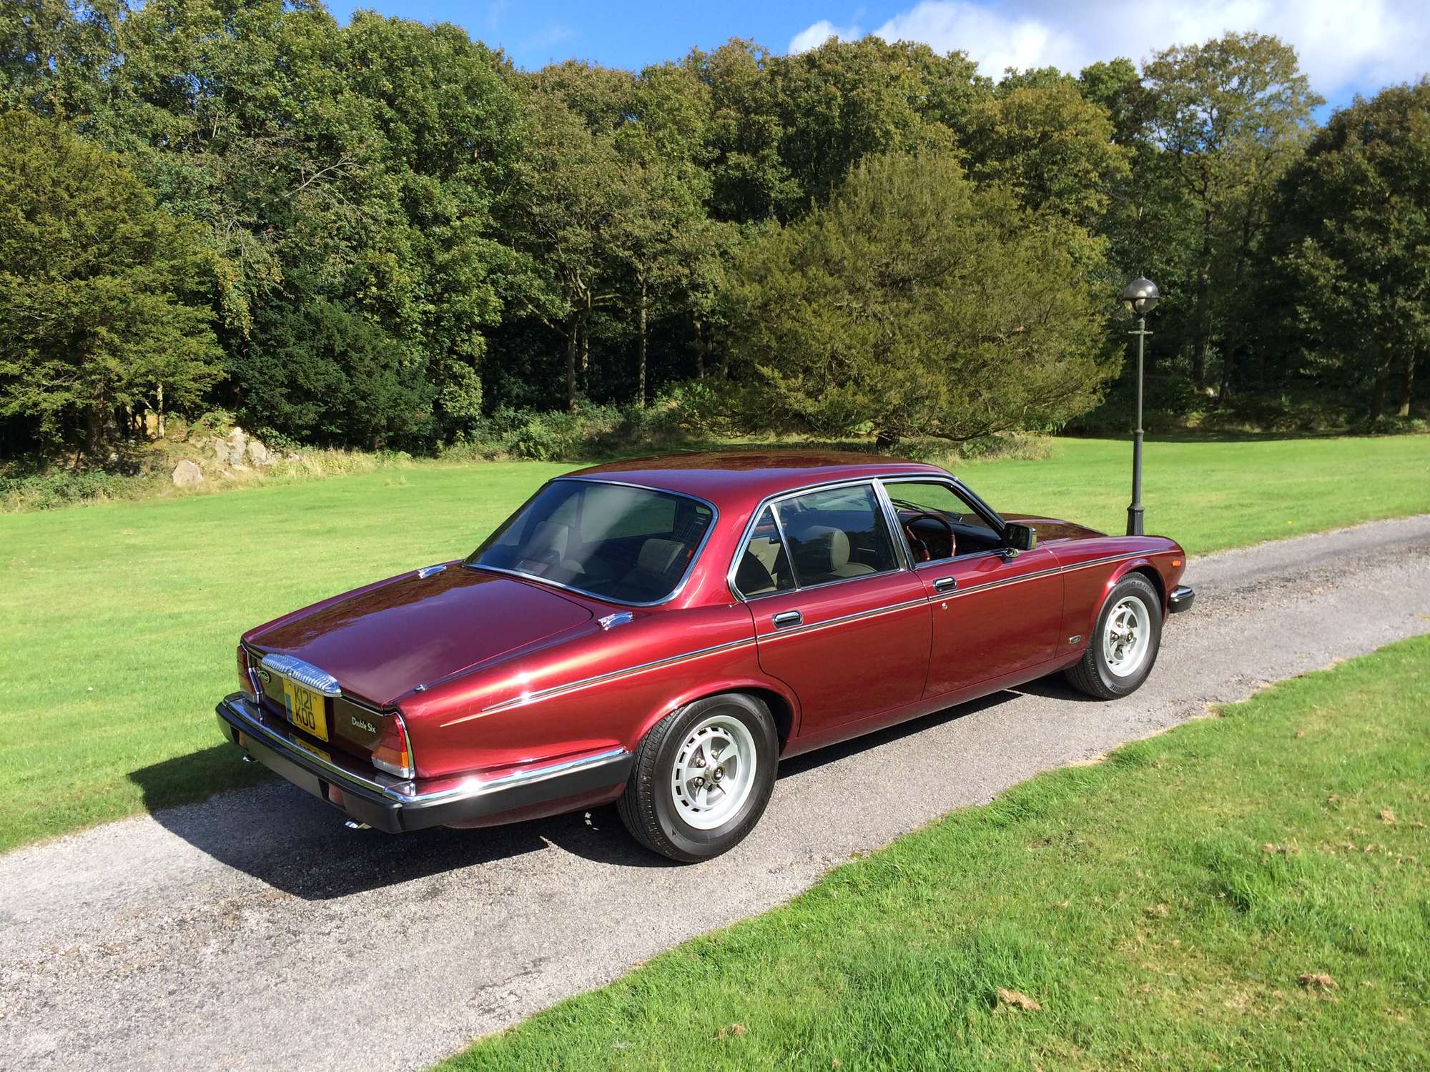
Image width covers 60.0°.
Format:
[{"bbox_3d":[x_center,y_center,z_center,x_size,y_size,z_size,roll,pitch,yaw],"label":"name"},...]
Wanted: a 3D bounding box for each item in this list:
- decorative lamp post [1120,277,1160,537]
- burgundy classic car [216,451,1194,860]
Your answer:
[{"bbox_3d":[3.970,-1.176,11.600,0.360,2.570,0.360,-1,8,0],"label":"decorative lamp post"},{"bbox_3d":[0.402,0.274,5.972,4.950,1.380,1.800,-9,12,-40],"label":"burgundy classic car"}]

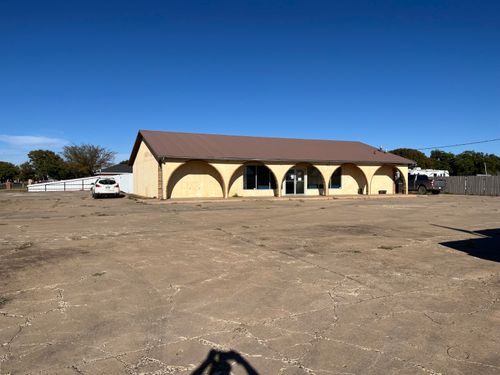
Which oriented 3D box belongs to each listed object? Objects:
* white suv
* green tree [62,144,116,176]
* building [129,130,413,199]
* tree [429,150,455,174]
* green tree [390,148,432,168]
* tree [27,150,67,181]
[{"bbox_3d":[-12.008,-0.031,31.172,1.890,1.710,4.800,0,1,-25],"label":"white suv"},{"bbox_3d":[-28.204,-3.729,65.941,9.140,7.700,9.140,0,1,0],"label":"green tree"},{"bbox_3d":[1.432,-2.046,36.042,23.250,5.570,14.990,0,1,-25],"label":"building"},{"bbox_3d":[37.745,-3.560,73.943,5.720,7.270,5.720,0,1,0],"label":"tree"},{"bbox_3d":[30.781,-3.645,71.941,8.440,7.500,8.440,0,1,0],"label":"green tree"},{"bbox_3d":[-37.744,-3.500,69.946,7.640,7.050,7.640,0,1,0],"label":"tree"}]

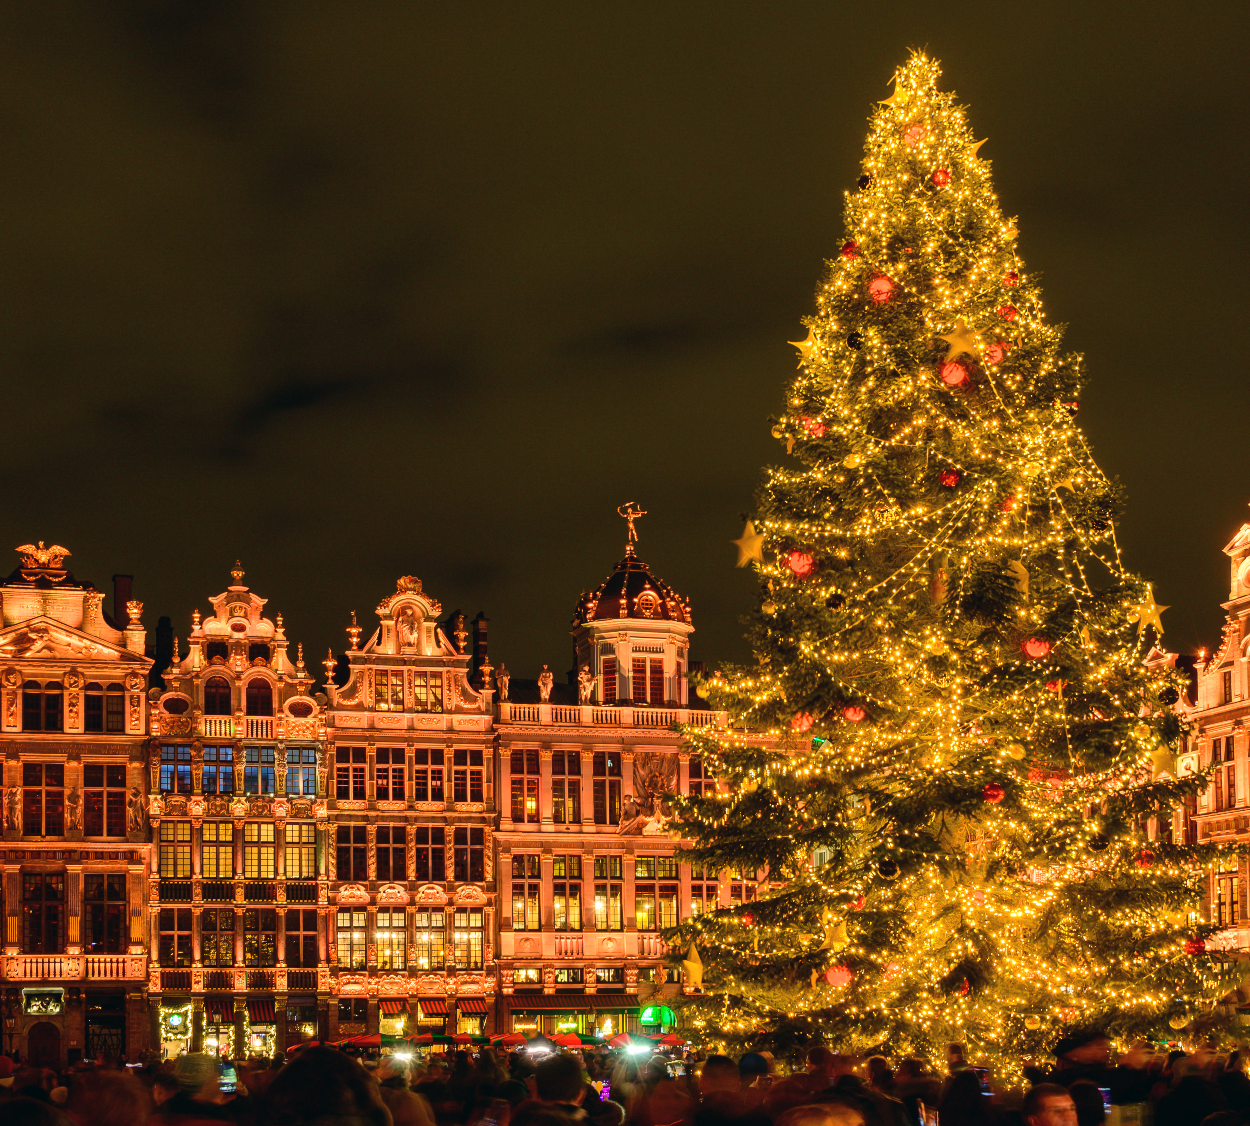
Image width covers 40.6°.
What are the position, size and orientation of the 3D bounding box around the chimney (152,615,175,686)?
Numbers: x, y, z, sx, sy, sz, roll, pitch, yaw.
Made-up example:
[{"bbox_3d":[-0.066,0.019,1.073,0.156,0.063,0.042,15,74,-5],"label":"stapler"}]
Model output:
[{"bbox_3d":[-24.011,4.642,88.000,0.950,3.900,0.900,0,-3,0],"label":"chimney"}]

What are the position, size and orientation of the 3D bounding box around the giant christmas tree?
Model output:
[{"bbox_3d":[5.817,0.059,30.000,9.900,18.200,9.700,0,-3,0],"label":"giant christmas tree"}]

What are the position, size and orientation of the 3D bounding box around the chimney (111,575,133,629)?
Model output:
[{"bbox_3d":[-25.846,2.074,87.000,0.950,3.000,0.900,0,-3,0],"label":"chimney"}]

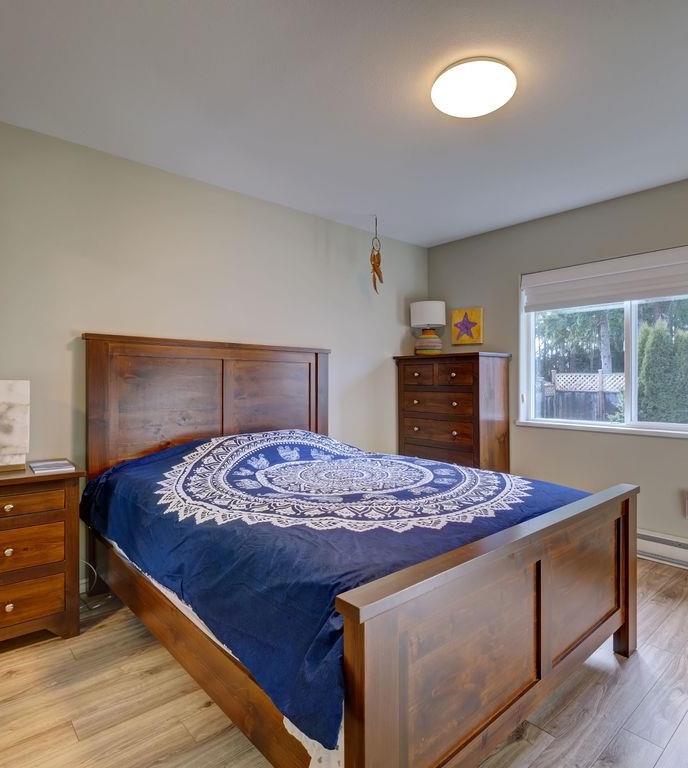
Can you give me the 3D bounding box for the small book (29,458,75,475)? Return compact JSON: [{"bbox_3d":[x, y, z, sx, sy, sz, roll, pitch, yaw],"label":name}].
[{"bbox_3d":[-1.393,0.397,2.260,0.160,0.015,0.250,0,1,-41],"label":"small book"}]

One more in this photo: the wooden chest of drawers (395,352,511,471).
[{"bbox_3d":[0.902,0.452,4.025,0.470,1.383,0.868,0,1,-41],"label":"wooden chest of drawers"}]

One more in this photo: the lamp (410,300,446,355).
[{"bbox_3d":[0.735,-0.470,4.188,0.310,0.457,0.310,0,1,0],"label":"lamp"}]

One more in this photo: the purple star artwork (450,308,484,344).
[{"bbox_3d":[1.087,-0.504,4.171,0.030,0.310,0.308,0,1,-41],"label":"purple star artwork"}]

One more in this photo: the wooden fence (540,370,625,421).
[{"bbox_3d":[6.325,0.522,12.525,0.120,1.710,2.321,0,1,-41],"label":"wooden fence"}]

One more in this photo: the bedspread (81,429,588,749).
[{"bbox_3d":[-0.086,0.562,2.315,1.710,0.510,2.050,0,1,-41],"label":"bedspread"}]

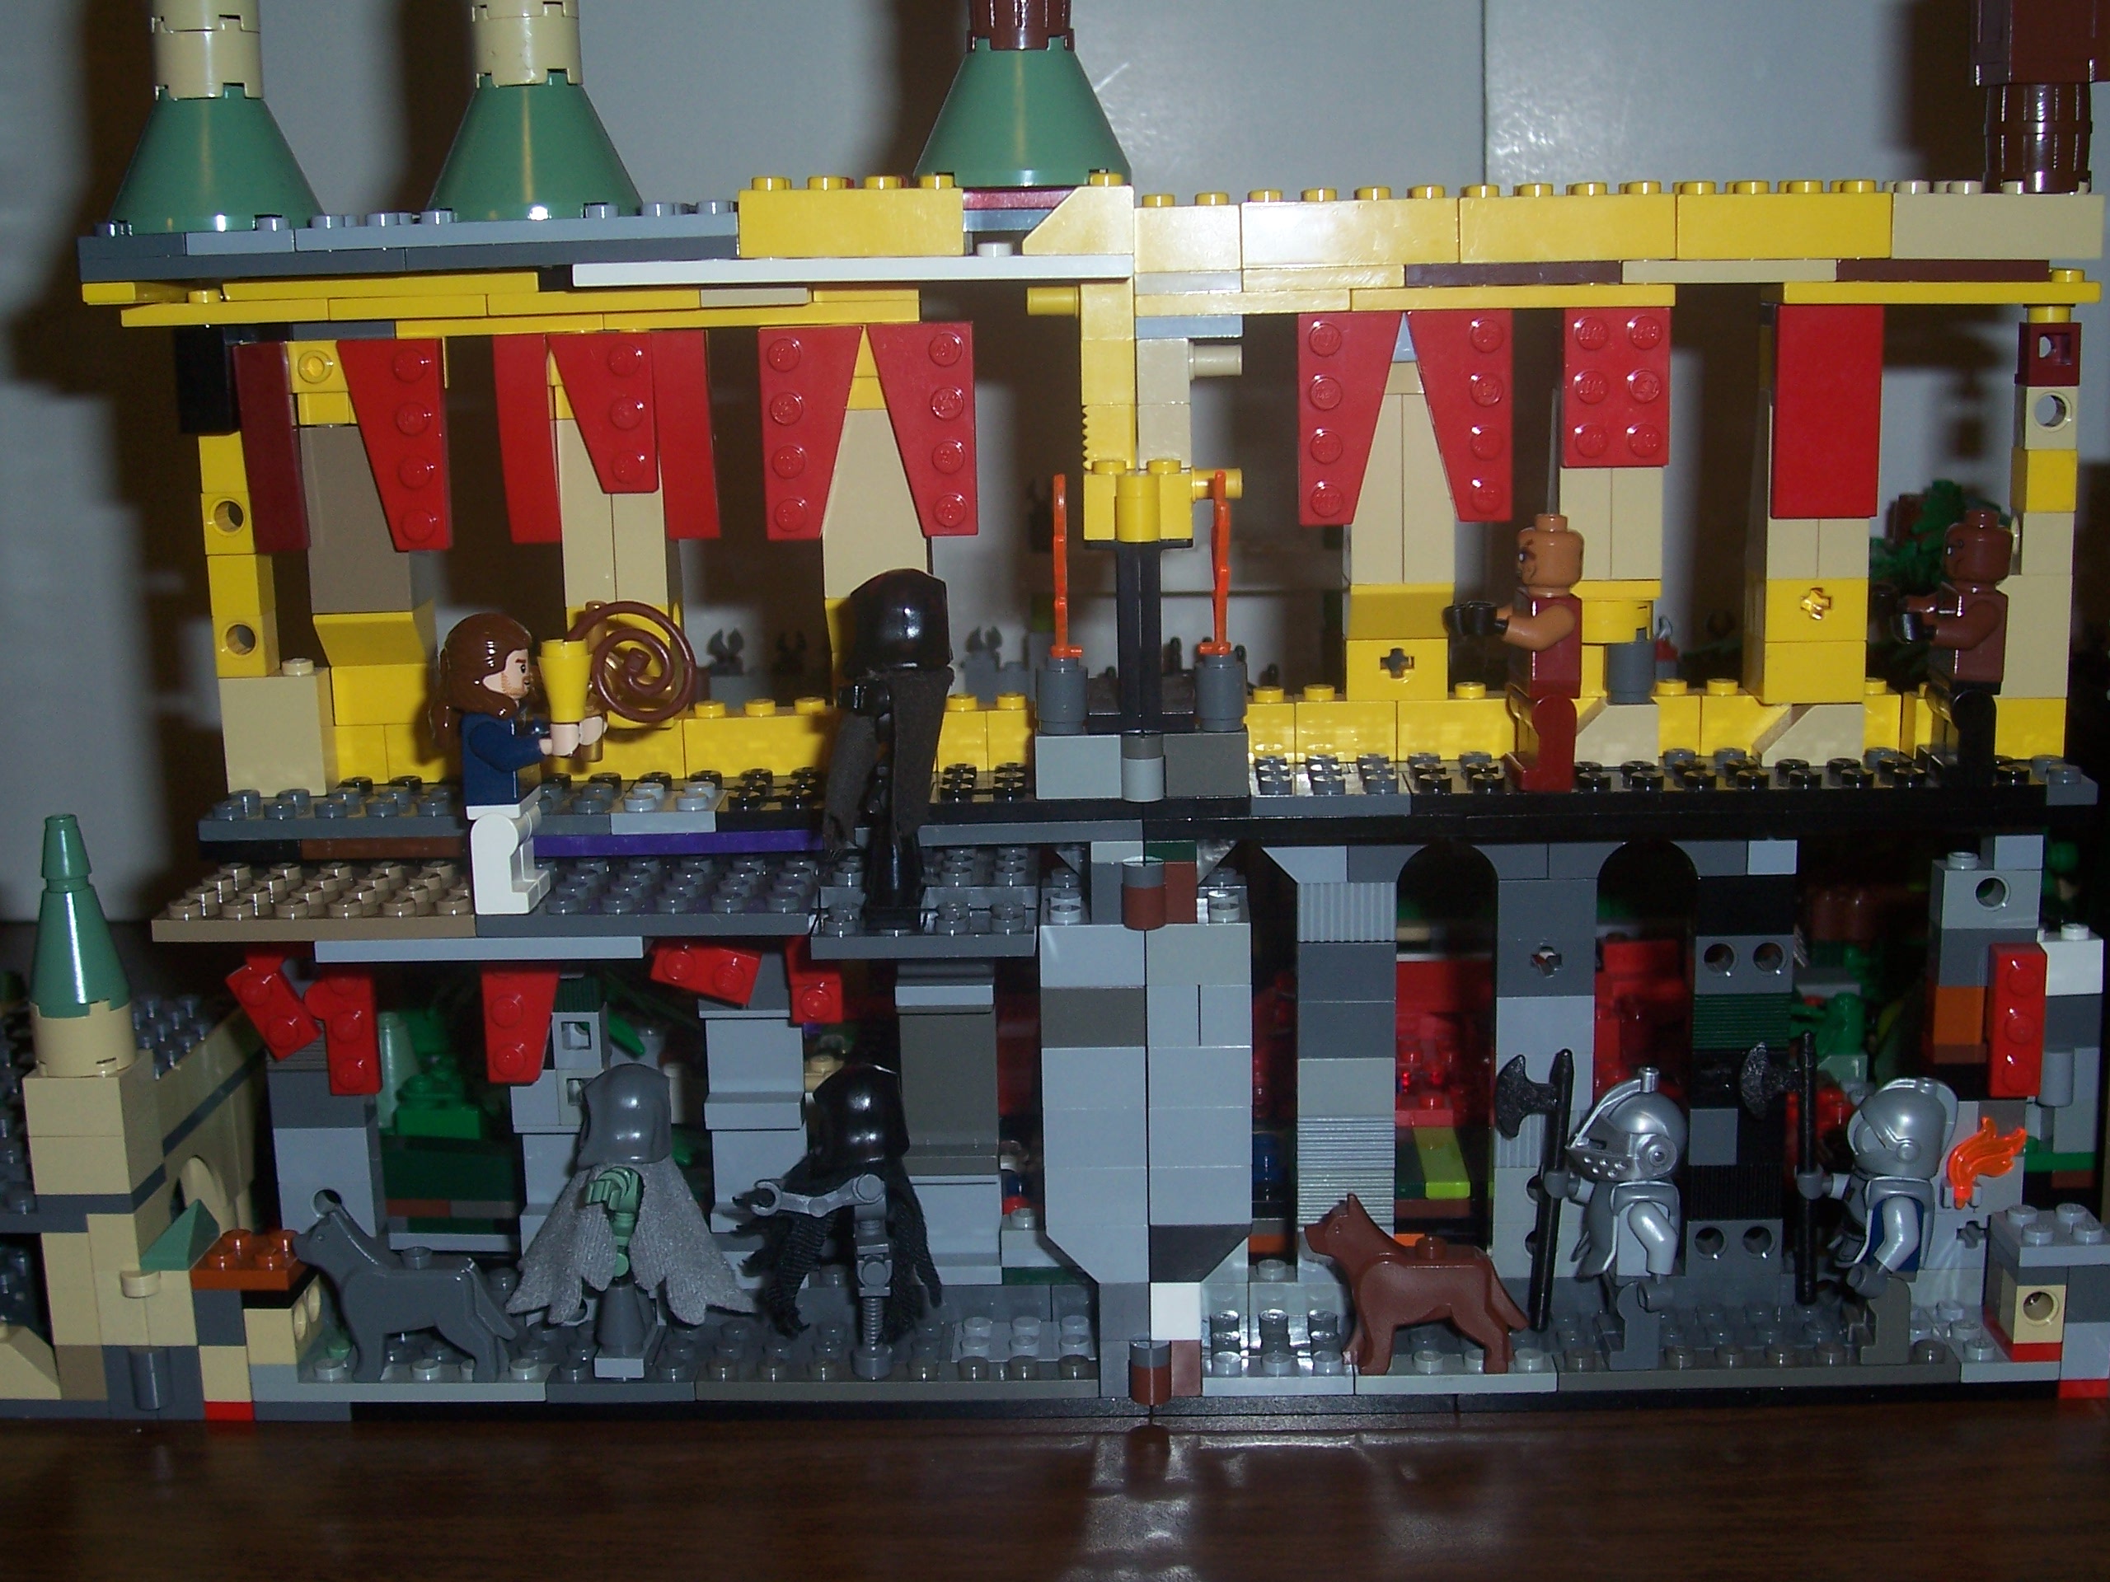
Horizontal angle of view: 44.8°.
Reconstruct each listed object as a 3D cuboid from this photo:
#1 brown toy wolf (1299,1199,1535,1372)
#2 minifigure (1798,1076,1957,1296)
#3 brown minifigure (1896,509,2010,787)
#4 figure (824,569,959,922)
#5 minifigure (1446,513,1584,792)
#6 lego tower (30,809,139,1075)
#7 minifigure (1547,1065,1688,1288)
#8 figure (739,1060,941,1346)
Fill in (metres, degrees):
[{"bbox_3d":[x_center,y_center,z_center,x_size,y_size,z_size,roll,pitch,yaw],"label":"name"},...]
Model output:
[{"bbox_3d":[0.057,0.076,0.402,0.036,0.029,0.010,-1,13,-1],"label":"brown toy wolf"},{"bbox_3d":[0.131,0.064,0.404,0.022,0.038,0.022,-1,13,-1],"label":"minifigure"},{"bbox_3d":[0.134,-0.022,0.386,0.018,0.040,0.021,-1,13,-1],"label":"brown minifigure"},{"bbox_3d":[-0.025,-0.006,0.366,0.022,0.051,0.020,-1,11,3],"label":"figure"},{"bbox_3d":[0.070,-0.021,0.386,0.020,0.041,0.021,-1,13,-1],"label":"minifigure"},{"bbox_3d":[-0.154,0.024,0.407,0.016,0.040,0.016,0,12,4],"label":"lego tower"},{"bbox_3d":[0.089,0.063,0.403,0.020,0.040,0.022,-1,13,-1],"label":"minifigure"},{"bbox_3d":[-0.035,0.066,0.406,0.033,0.049,0.022,-1,11,3],"label":"figure"}]

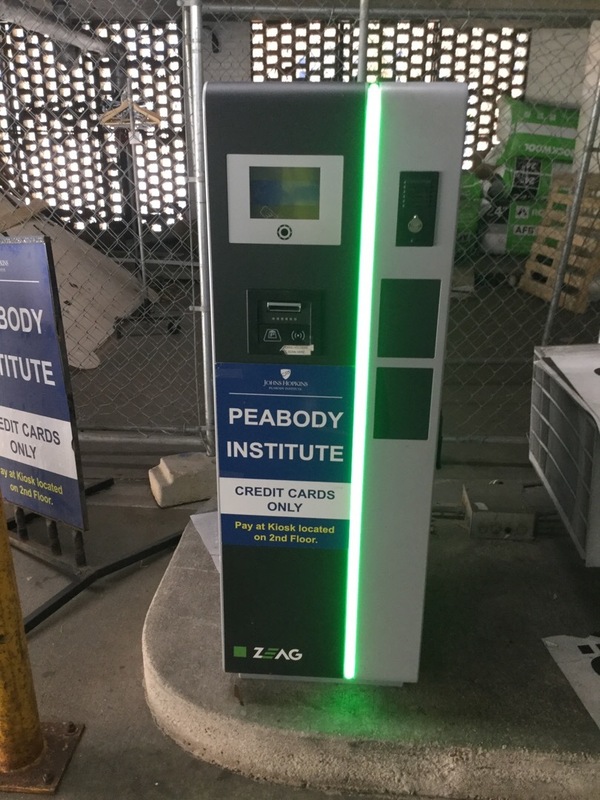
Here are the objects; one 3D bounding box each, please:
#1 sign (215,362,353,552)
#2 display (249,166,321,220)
[{"bbox_3d":[-0.032,0.135,1.577,0.293,0.445,0.010,2,21,3],"label":"sign"},{"bbox_3d":[-0.028,-0.397,1.379,0.135,0.097,0.020,2,21,3],"label":"display"}]

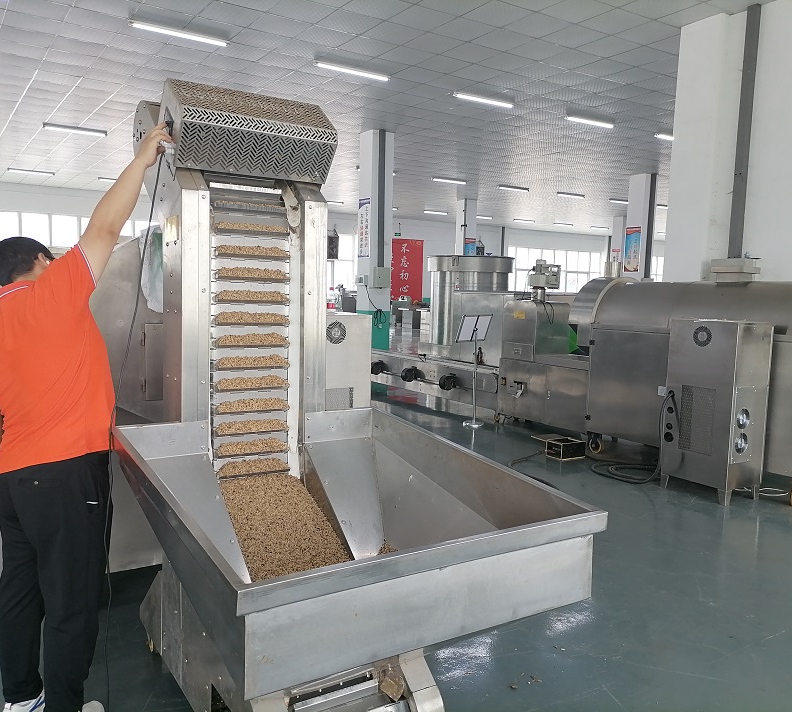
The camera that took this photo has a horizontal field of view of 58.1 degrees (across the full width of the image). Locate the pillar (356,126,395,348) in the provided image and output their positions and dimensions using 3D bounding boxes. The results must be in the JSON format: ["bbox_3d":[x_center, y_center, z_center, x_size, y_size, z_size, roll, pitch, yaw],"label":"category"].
[{"bbox_3d":[-0.434,-2.175,14.380,0.510,4.510,0.510,-2,7,-33],"label":"pillar"}]

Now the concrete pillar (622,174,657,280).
[{"bbox_3d":[6.302,-2.391,18.536,0.510,4.510,0.510,-2,7,-33],"label":"concrete pillar"}]

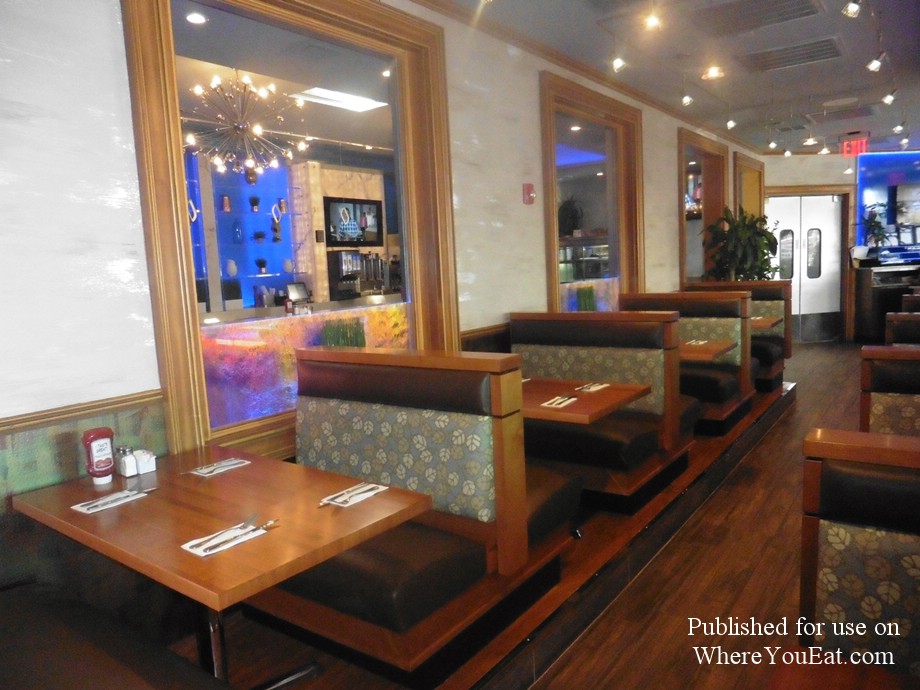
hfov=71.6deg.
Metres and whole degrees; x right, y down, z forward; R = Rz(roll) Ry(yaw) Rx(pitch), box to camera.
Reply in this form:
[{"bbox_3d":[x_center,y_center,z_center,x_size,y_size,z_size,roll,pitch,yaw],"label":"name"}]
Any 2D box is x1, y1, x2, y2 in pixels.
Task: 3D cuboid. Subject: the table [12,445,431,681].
[{"bbox_3d":[-0.758,0.844,2.058,1.190,0.740,0.700,2,9,37],"label":"table"}]

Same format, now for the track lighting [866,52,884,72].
[{"bbox_3d":[3.100,-2.108,4.760,0.120,0.140,0.110,2,9,37],"label":"track lighting"}]

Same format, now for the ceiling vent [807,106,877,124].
[{"bbox_3d":[4.550,-2.756,7.605,0.620,0.040,0.610,2,9,37],"label":"ceiling vent"}]

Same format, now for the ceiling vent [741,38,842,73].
[{"bbox_3d":[2.728,-2.367,5.194,0.610,0.040,0.610,2,9,37],"label":"ceiling vent"}]

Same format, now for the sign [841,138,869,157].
[{"bbox_3d":[5.497,-2.741,8.877,0.340,0.230,0.060,2,9,37],"label":"sign"}]

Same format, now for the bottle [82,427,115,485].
[{"bbox_3d":[-1.260,0.385,2.220,0.060,0.188,0.090,3,9,42],"label":"bottle"}]

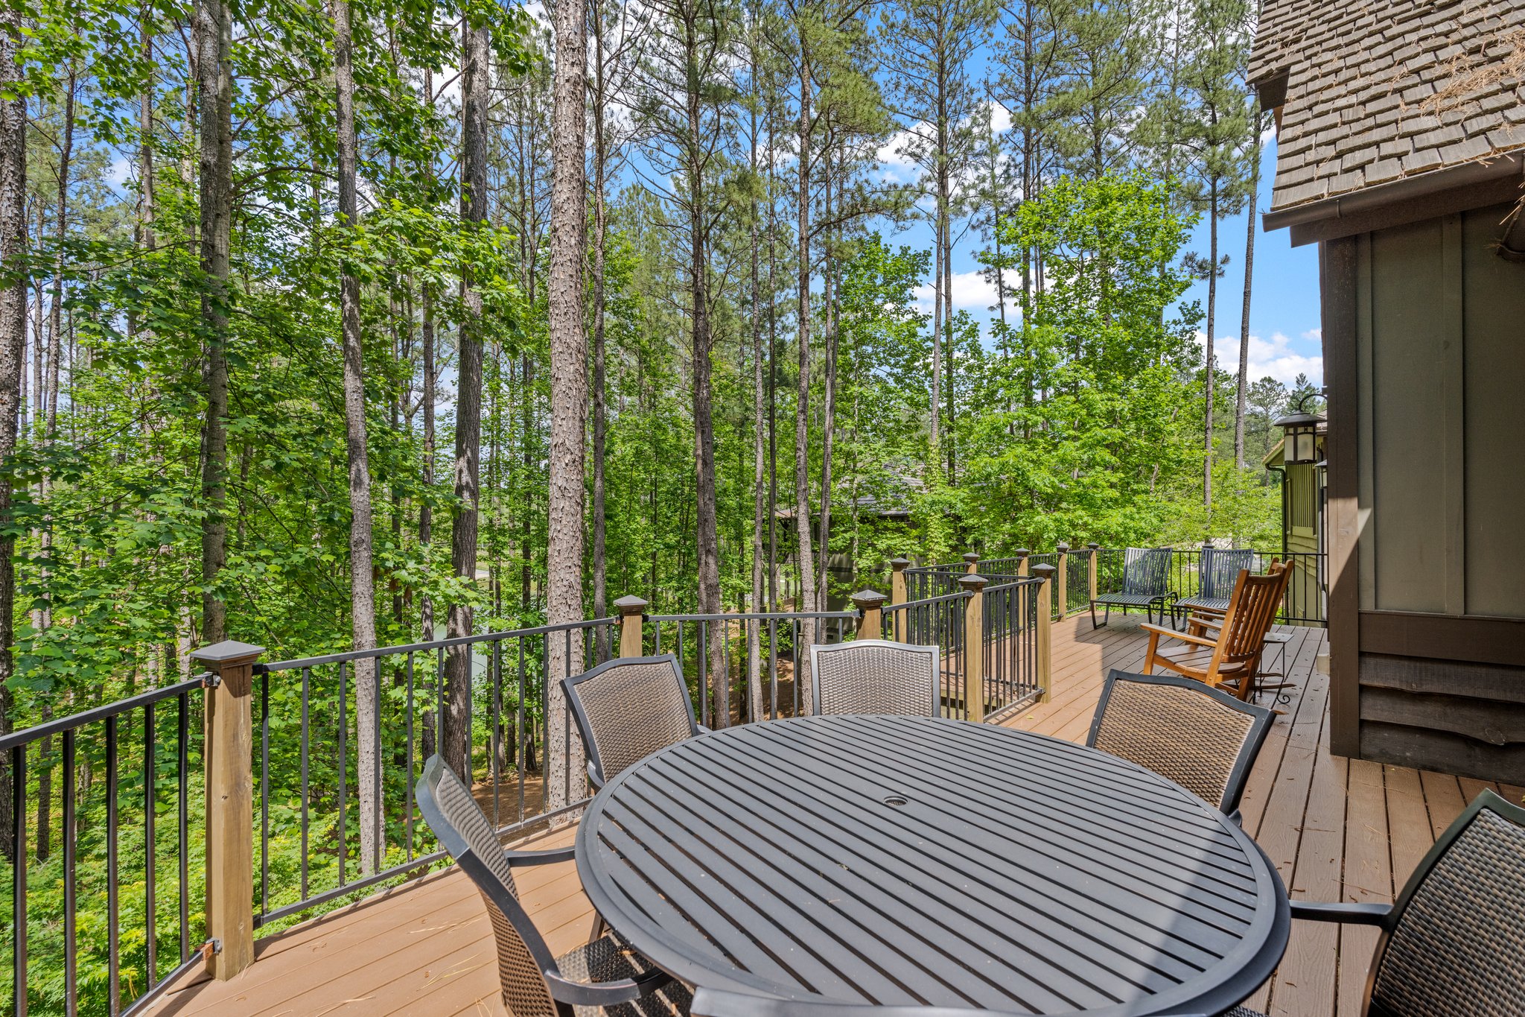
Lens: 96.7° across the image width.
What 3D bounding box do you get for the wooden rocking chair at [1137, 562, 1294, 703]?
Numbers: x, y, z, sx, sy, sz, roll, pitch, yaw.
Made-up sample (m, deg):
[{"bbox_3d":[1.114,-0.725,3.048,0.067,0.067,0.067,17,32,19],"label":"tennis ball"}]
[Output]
[{"bbox_3d":[3.041,0.892,4.612,0.650,1.080,0.770,0,0,-29],"label":"wooden rocking chair"}]

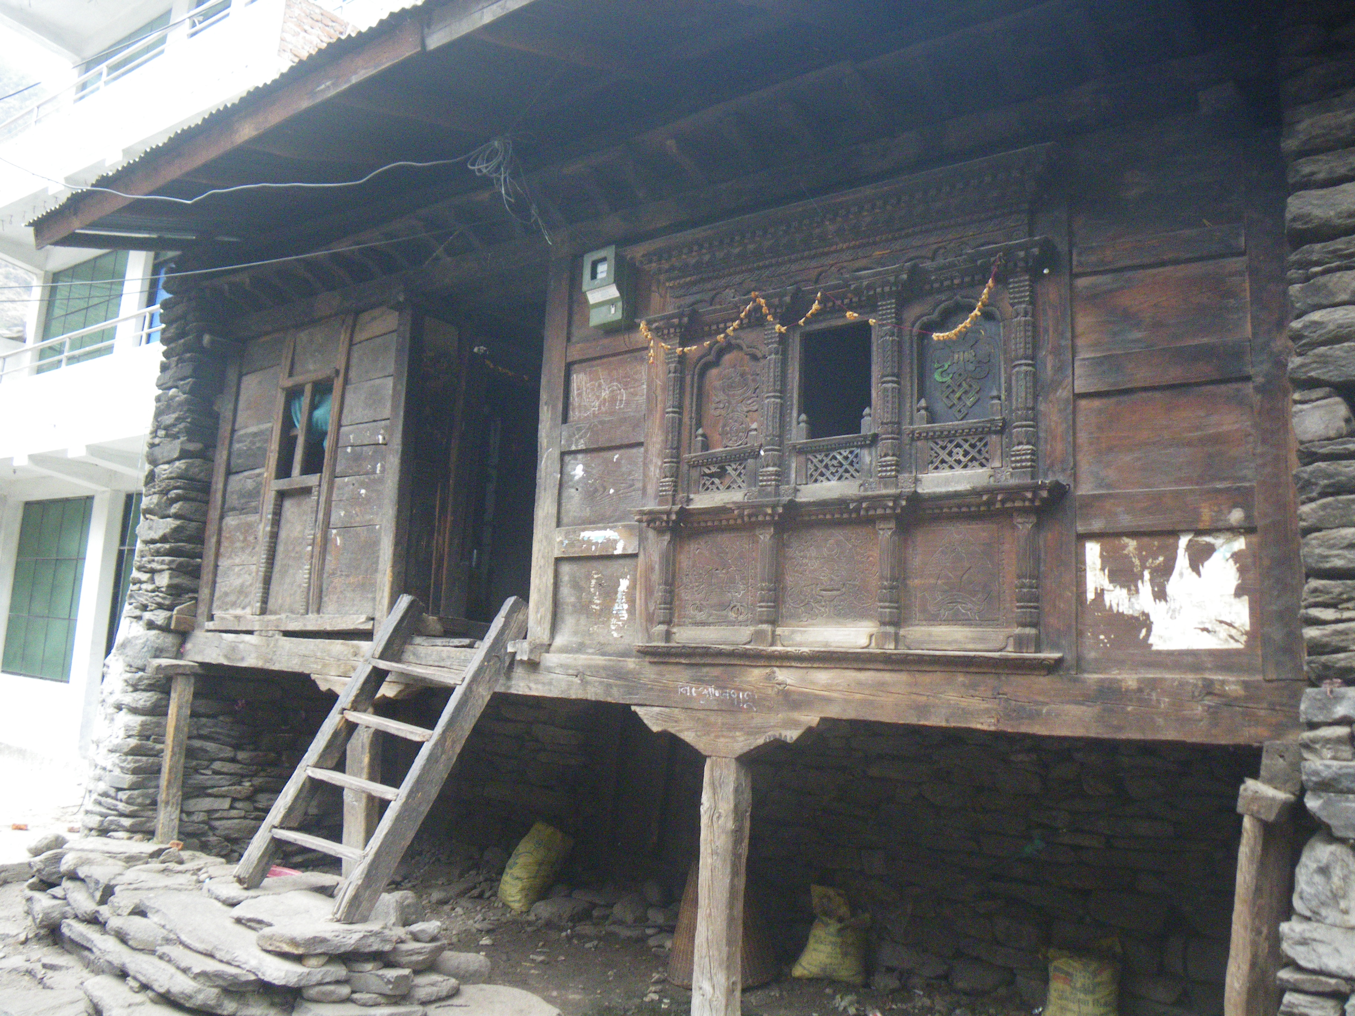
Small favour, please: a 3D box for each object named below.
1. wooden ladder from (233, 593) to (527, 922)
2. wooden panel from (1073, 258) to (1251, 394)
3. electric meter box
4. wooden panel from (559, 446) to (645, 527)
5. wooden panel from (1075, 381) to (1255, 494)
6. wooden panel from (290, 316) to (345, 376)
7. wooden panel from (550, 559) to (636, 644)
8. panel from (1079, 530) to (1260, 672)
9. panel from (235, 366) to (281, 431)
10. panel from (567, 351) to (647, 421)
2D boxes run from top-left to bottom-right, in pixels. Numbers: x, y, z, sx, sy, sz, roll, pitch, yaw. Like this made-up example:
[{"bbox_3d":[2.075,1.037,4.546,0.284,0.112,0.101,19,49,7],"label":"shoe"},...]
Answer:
[{"bbox_3d":[-1.310,1.066,4.948,0.620,1.558,0.150,7,-36,27],"label":"wooden ladder"},{"bbox_3d":[1.567,-0.588,3.557,0.533,0.402,0.045,-4,-10,36],"label":"wooden panel"},{"bbox_3d":[-0.307,-0.985,4.920,0.187,0.320,0.128,-4,-10,36],"label":"electric meter box"},{"bbox_3d":[-0.332,-0.094,4.896,0.471,0.354,0.045,-4,-10,36],"label":"wooden panel"},{"bbox_3d":[1.553,-0.221,3.505,0.533,0.339,0.045,-4,-10,36],"label":"wooden panel"},{"bbox_3d":[-2.070,-0.921,6.339,0.474,0.299,0.045,-4,-10,36],"label":"wooden panel"},{"bbox_3d":[-0.350,0.414,4.824,0.489,0.402,0.045,-4,-10,36],"label":"wooden panel"},{"bbox_3d":[1.532,0.295,3.433,0.533,0.449,0.045,-4,-10,36],"label":"panel"},{"bbox_3d":[-2.515,-0.654,6.627,0.420,0.352,0.045,-4,-10,36],"label":"panel"},{"bbox_3d":[-0.316,-0.534,4.958,0.453,0.303,0.045,-4,-10,36],"label":"panel"}]

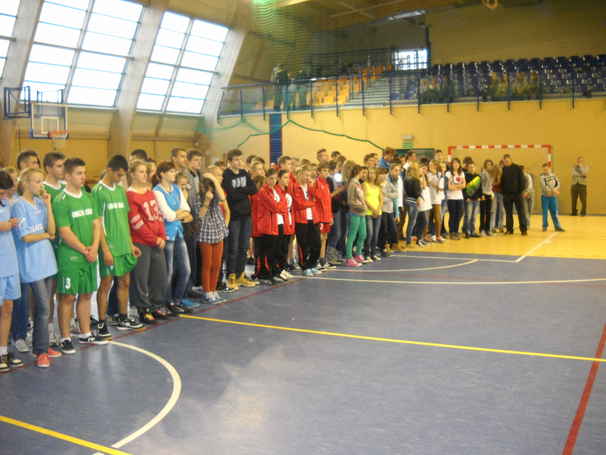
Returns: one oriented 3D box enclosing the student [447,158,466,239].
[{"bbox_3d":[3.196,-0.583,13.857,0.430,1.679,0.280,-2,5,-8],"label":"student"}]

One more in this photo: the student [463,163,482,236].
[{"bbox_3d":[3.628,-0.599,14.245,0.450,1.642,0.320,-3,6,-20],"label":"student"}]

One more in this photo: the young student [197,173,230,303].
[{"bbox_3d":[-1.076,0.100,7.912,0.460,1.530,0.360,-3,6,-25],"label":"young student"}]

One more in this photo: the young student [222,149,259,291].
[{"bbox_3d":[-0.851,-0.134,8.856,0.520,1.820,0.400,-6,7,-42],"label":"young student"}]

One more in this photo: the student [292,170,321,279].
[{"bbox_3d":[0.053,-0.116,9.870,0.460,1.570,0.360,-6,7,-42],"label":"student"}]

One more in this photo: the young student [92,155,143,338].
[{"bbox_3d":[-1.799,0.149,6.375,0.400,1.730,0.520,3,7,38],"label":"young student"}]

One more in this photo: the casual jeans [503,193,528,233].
[{"bbox_3d":[4.703,-0.348,14.728,0.490,0.970,0.340,4,7,42],"label":"casual jeans"}]

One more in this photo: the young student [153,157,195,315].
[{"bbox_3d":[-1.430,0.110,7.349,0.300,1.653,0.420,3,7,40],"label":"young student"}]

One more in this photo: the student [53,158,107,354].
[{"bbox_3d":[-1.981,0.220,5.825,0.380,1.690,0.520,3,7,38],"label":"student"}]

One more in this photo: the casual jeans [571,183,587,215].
[{"bbox_3d":[8.141,-0.842,19.665,0.460,0.980,0.280,1,5,20],"label":"casual jeans"}]

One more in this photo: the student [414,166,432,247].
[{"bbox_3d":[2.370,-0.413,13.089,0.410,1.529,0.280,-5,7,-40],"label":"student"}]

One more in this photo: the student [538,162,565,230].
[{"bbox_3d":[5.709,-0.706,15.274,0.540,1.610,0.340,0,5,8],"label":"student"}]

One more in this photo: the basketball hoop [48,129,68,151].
[{"bbox_3d":[-6.196,-2.222,16.900,0.550,0.500,0.470,2,6,29],"label":"basketball hoop"}]

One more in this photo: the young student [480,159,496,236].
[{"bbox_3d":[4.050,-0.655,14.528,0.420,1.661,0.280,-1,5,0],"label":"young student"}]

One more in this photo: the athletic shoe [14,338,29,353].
[{"bbox_3d":[-2.431,1.023,5.746,0.100,0.110,0.280,-5,7,-40],"label":"athletic shoe"}]

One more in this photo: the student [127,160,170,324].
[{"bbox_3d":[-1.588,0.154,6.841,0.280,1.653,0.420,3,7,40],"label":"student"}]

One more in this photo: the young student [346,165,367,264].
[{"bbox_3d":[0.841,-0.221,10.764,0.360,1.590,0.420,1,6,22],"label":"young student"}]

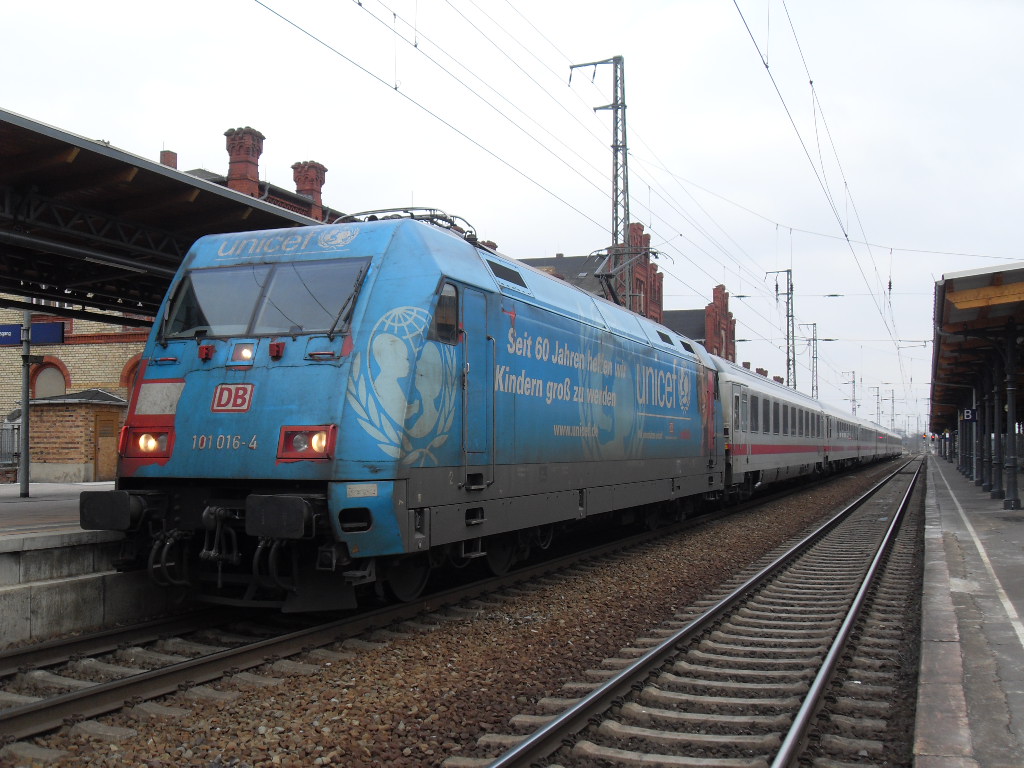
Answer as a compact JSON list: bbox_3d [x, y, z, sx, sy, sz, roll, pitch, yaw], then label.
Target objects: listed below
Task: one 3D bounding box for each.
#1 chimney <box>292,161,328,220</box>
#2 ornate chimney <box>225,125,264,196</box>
[{"bbox_3d":[-6.992,-6.631,41.040,0.920,1.920,0.920,-1,-3,19],"label":"chimney"},{"bbox_3d":[-8.336,-6.869,36.961,0.930,2.040,0.930,-1,-3,19],"label":"ornate chimney"}]

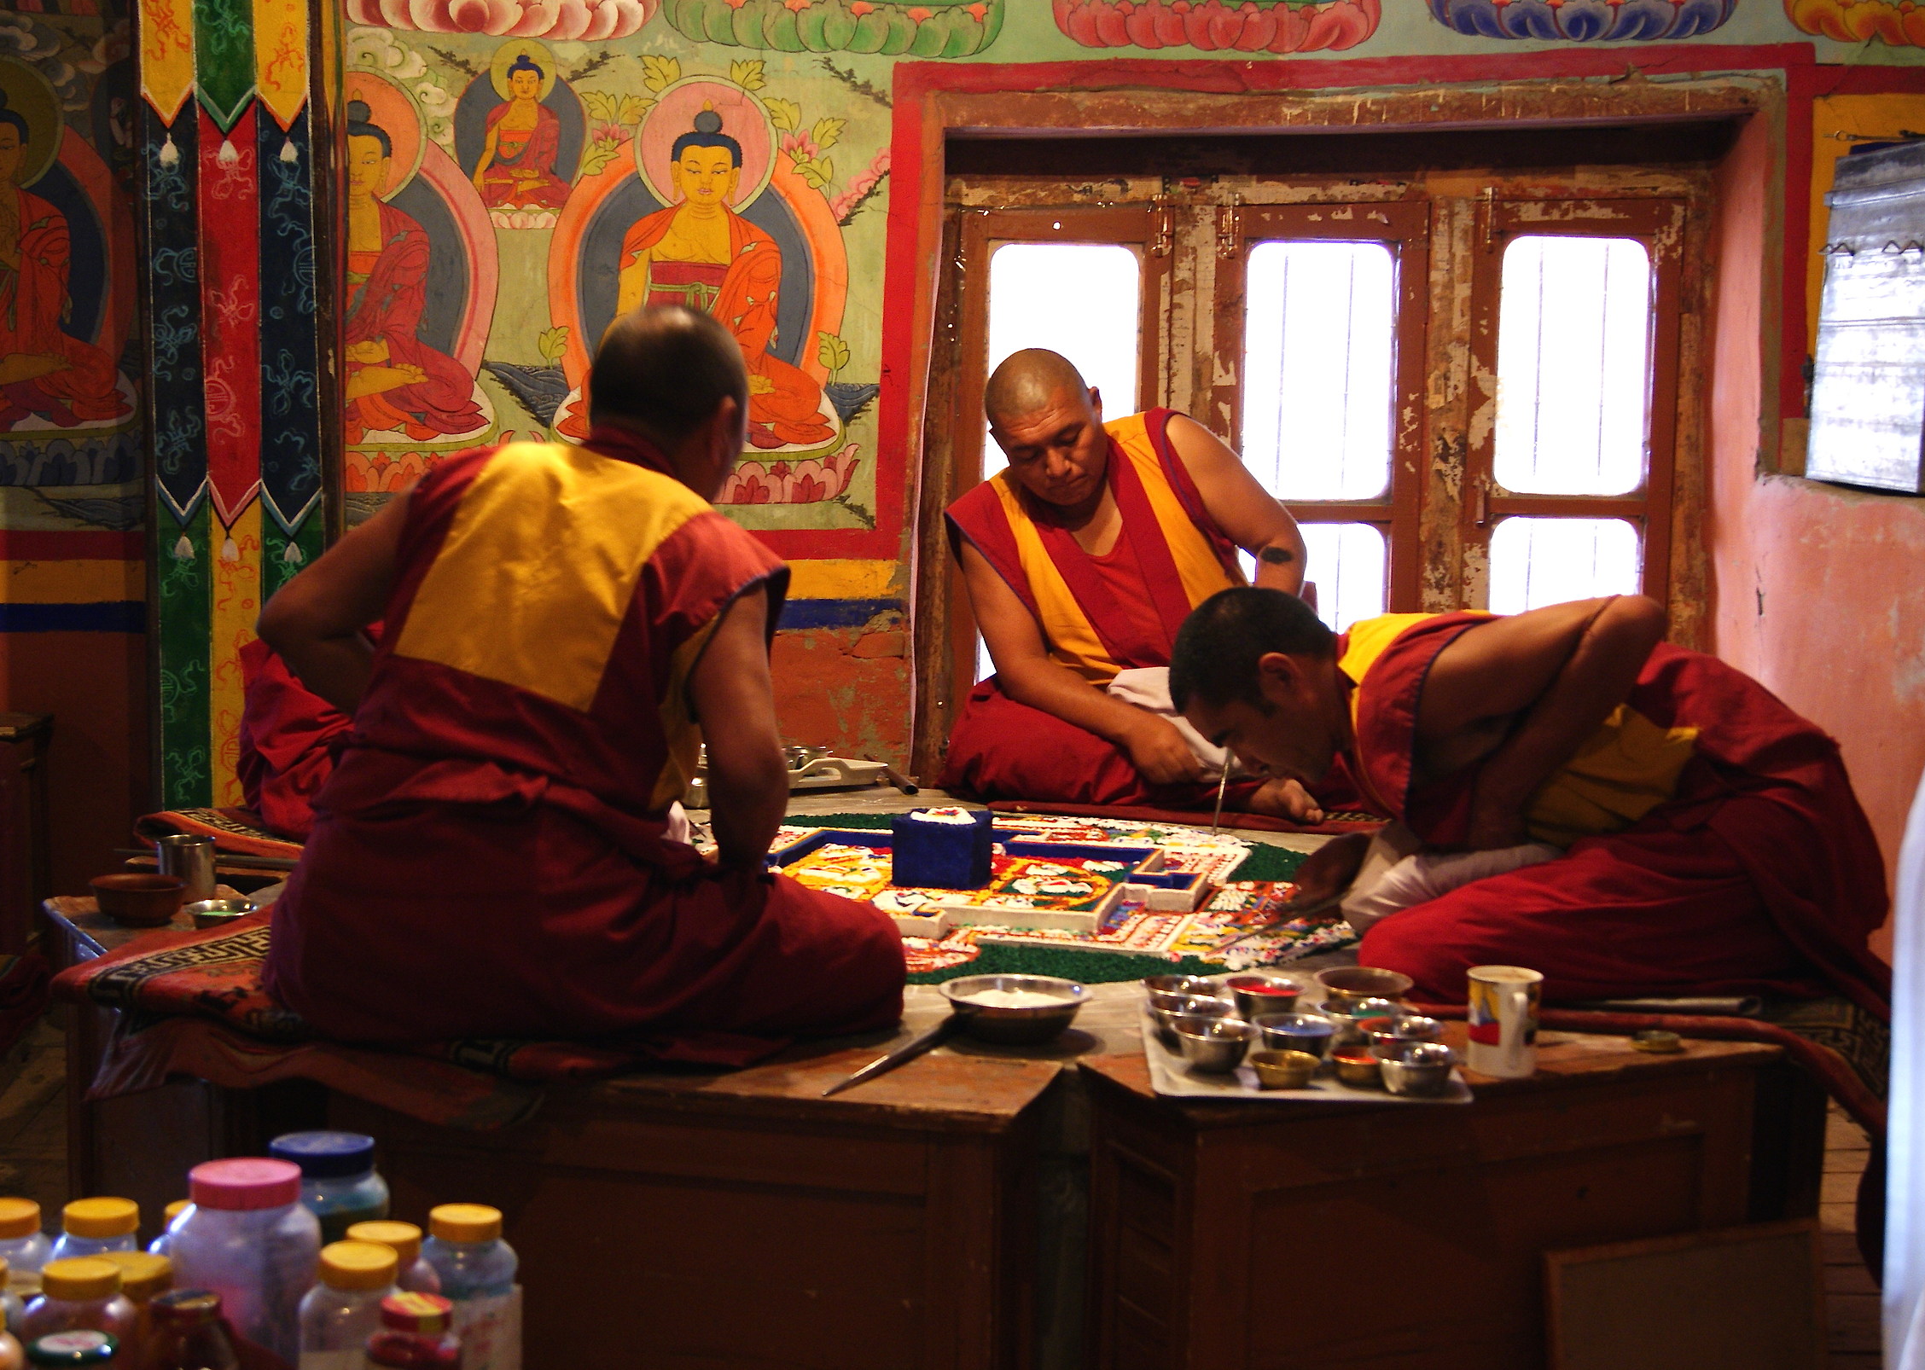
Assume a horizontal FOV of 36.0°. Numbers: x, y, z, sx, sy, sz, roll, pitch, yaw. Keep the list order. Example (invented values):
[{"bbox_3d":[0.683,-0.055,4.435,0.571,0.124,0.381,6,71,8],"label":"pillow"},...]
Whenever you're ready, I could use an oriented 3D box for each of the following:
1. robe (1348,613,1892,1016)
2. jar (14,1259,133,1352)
[{"bbox_3d":[0.797,0.119,3.511,0.620,0.430,0.500,3,7,15],"label":"robe"},{"bbox_3d":[-0.720,0.555,2.429,0.094,0.155,0.094,0,7,0],"label":"jar"}]

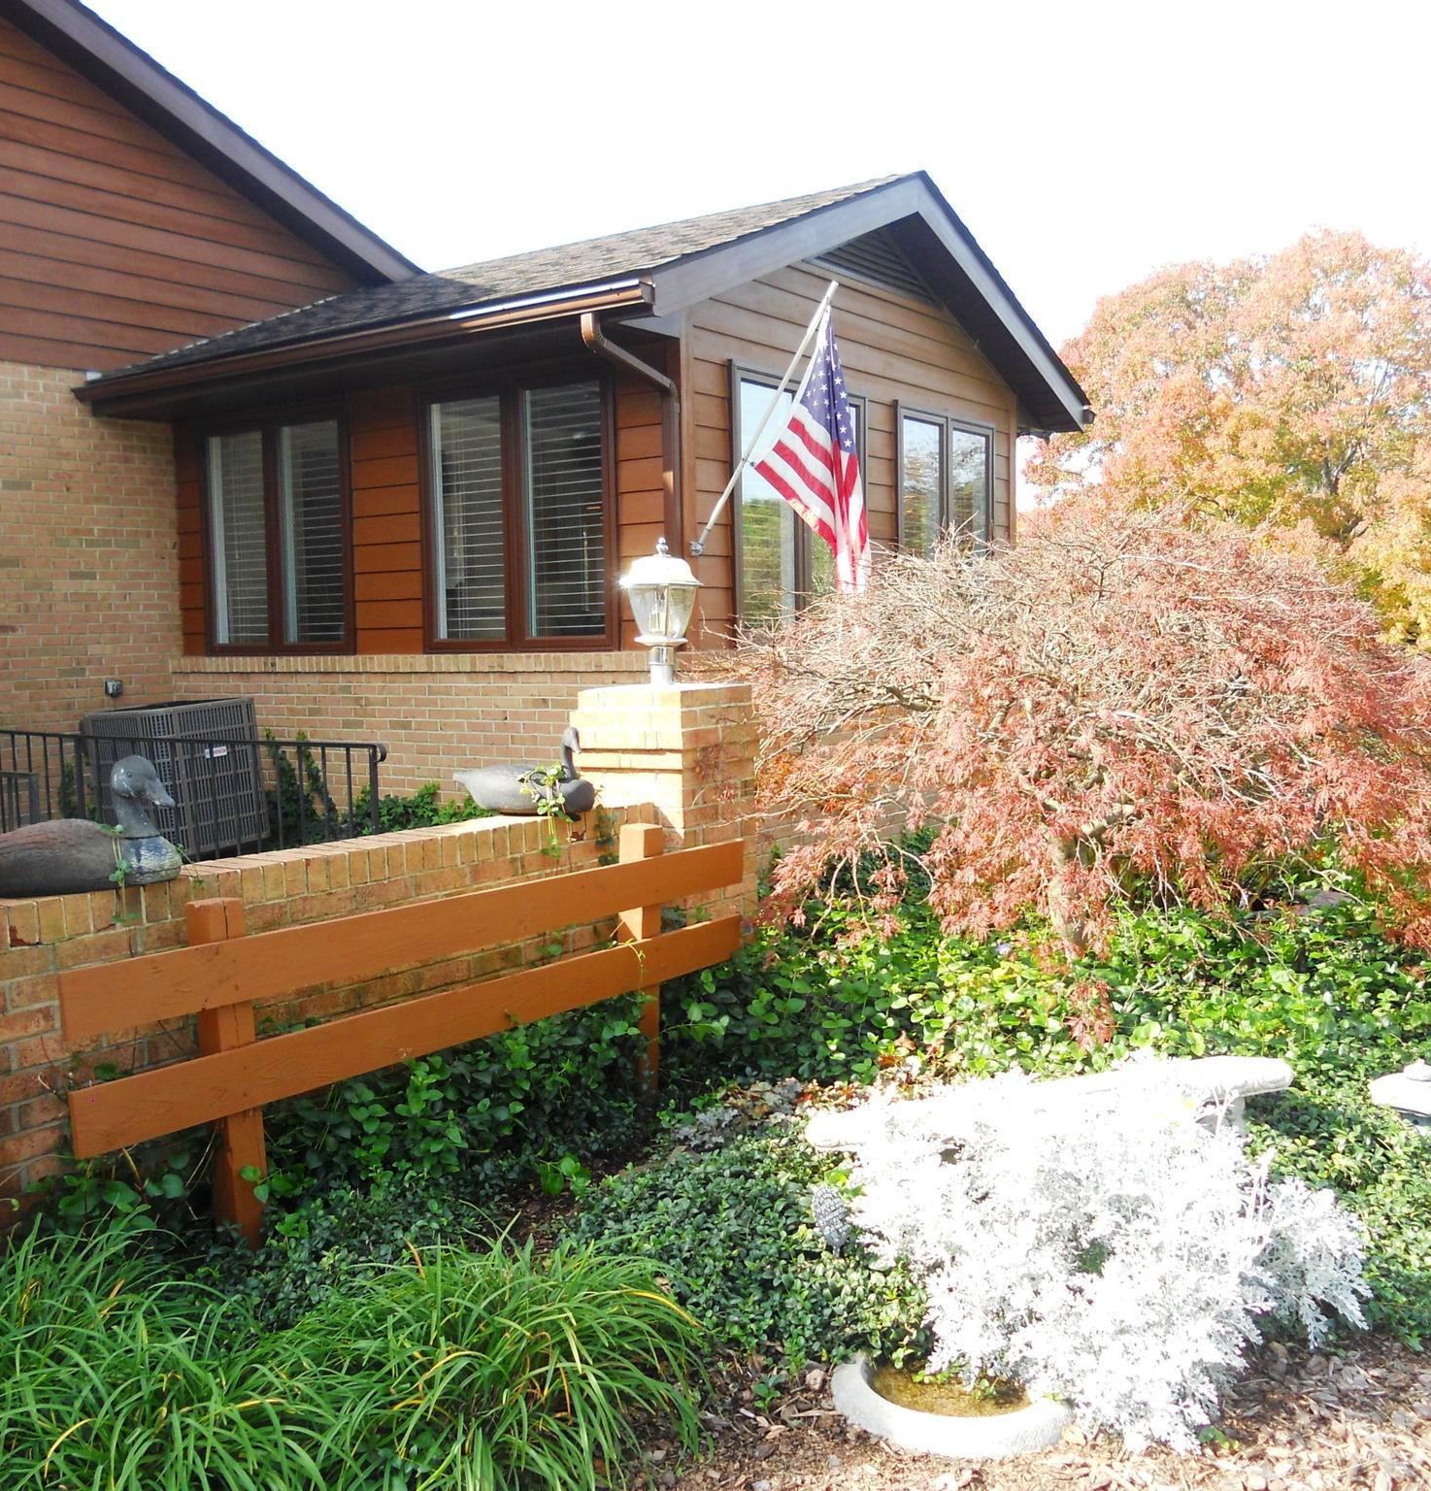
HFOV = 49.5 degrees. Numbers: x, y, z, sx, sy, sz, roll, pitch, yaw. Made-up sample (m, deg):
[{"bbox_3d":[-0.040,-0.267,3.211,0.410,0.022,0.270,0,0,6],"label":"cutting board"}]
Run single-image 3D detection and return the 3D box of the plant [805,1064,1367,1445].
[{"bbox_3d":[0.760,0.952,3.100,1.000,0.530,0.750,-1,4,0],"label":"plant"}]

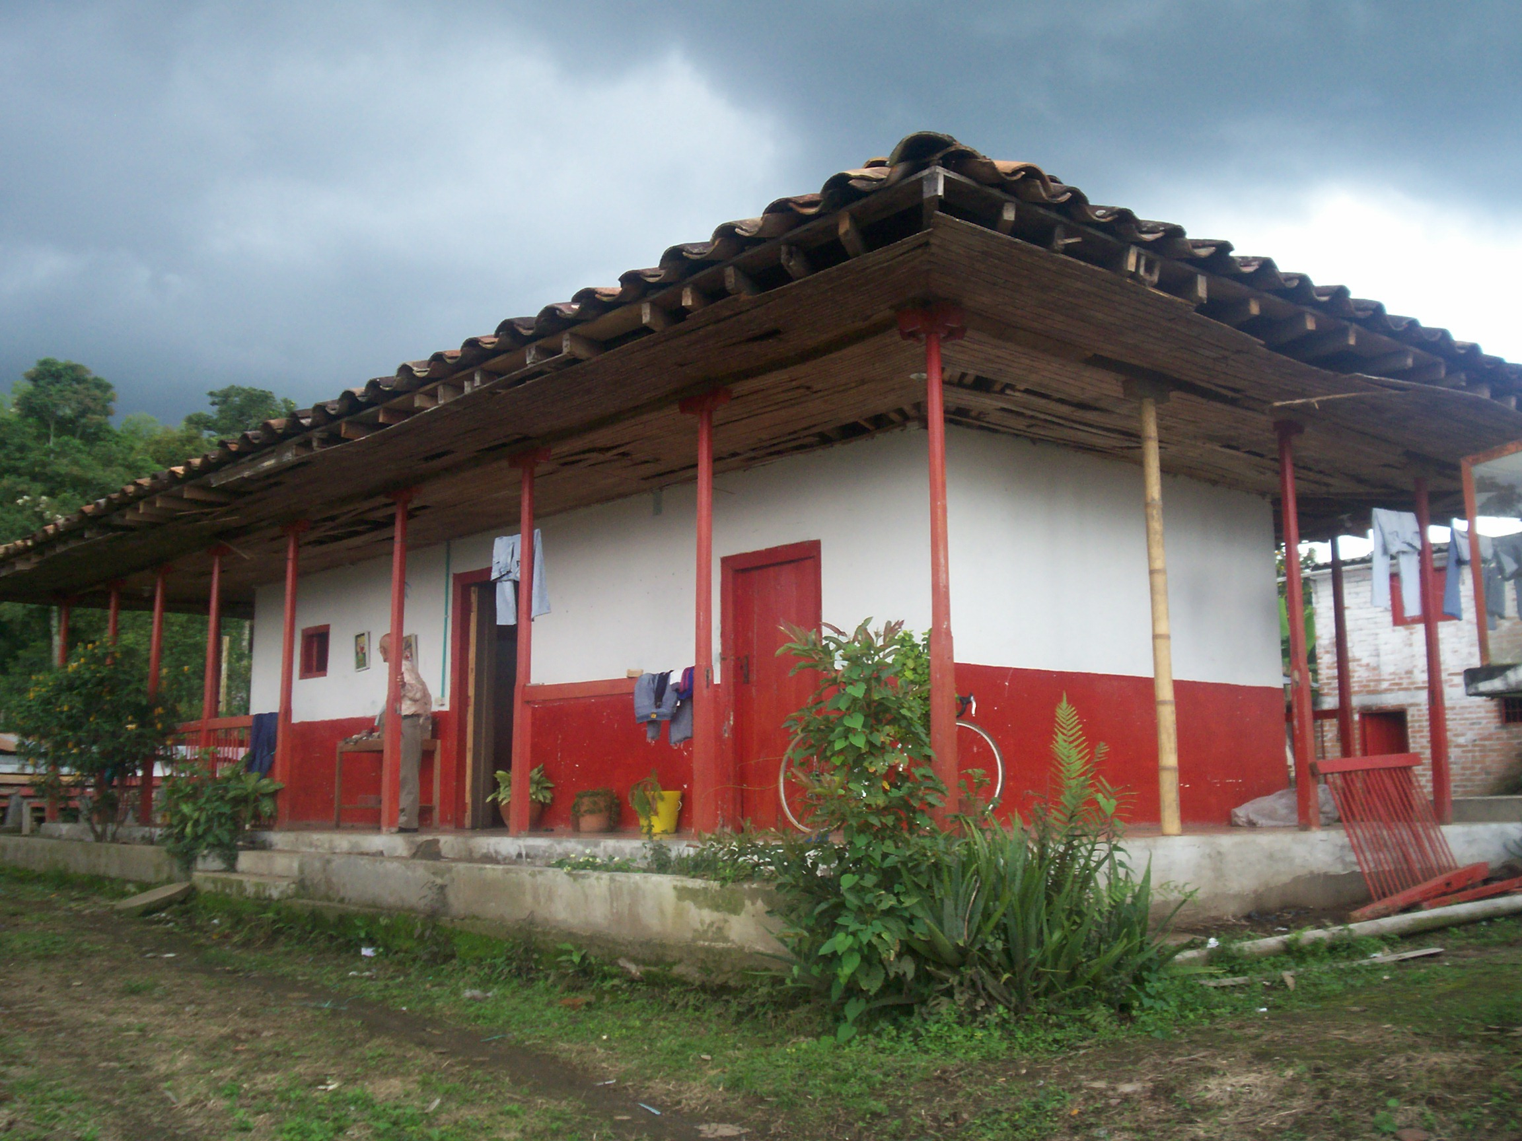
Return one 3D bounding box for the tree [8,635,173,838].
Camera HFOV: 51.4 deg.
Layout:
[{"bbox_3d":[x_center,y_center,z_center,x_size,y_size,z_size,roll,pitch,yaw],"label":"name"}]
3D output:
[{"bbox_3d":[-6.625,1.681,15.707,1.450,1.978,1.550,7,-11,-41],"label":"tree"}]

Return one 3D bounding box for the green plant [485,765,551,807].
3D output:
[{"bbox_3d":[-2.002,1.776,13.098,0.500,0.360,0.530,0,-8,0],"label":"green plant"}]

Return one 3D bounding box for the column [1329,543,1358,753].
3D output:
[{"bbox_3d":[5.403,0.968,14.601,0.110,2.640,0.110,7,-11,-40],"label":"column"}]

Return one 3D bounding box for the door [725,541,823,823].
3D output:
[{"bbox_3d":[0.073,0.880,11.772,0.120,2.083,1.105,7,-11,-40],"label":"door"}]

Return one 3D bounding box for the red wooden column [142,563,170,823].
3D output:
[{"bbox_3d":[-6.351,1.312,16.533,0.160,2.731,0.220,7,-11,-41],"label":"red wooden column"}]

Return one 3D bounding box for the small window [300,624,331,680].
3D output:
[{"bbox_3d":[-4.882,0.896,17.316,0.120,0.563,0.678,7,-11,-41],"label":"small window"}]

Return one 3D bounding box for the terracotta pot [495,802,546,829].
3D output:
[{"bbox_3d":[-1.990,2.025,13.118,0.390,0.250,0.390,0,-8,0],"label":"terracotta pot"}]

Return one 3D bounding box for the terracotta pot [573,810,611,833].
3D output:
[{"bbox_3d":[-1.253,1.846,11.881,0.270,0.240,0.270,7,-11,-41],"label":"terracotta pot"}]

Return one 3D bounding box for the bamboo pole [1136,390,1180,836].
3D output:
[{"bbox_3d":[2.405,0.235,9.517,0.108,2.660,0.108,7,-11,-41],"label":"bamboo pole"}]

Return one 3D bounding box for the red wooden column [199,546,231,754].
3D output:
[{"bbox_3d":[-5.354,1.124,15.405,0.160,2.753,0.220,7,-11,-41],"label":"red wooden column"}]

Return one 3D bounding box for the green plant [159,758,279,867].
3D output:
[{"bbox_3d":[-4.831,2.179,14.150,0.880,0.980,1.000,7,-11,-40],"label":"green plant"}]

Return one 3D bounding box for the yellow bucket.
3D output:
[{"bbox_3d":[-0.698,1.694,11.054,0.295,0.290,0.295,0,-8,0],"label":"yellow bucket"}]

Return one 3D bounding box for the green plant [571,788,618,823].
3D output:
[{"bbox_3d":[-1.245,1.763,11.884,0.320,0.270,0.340,0,-9,0],"label":"green plant"}]

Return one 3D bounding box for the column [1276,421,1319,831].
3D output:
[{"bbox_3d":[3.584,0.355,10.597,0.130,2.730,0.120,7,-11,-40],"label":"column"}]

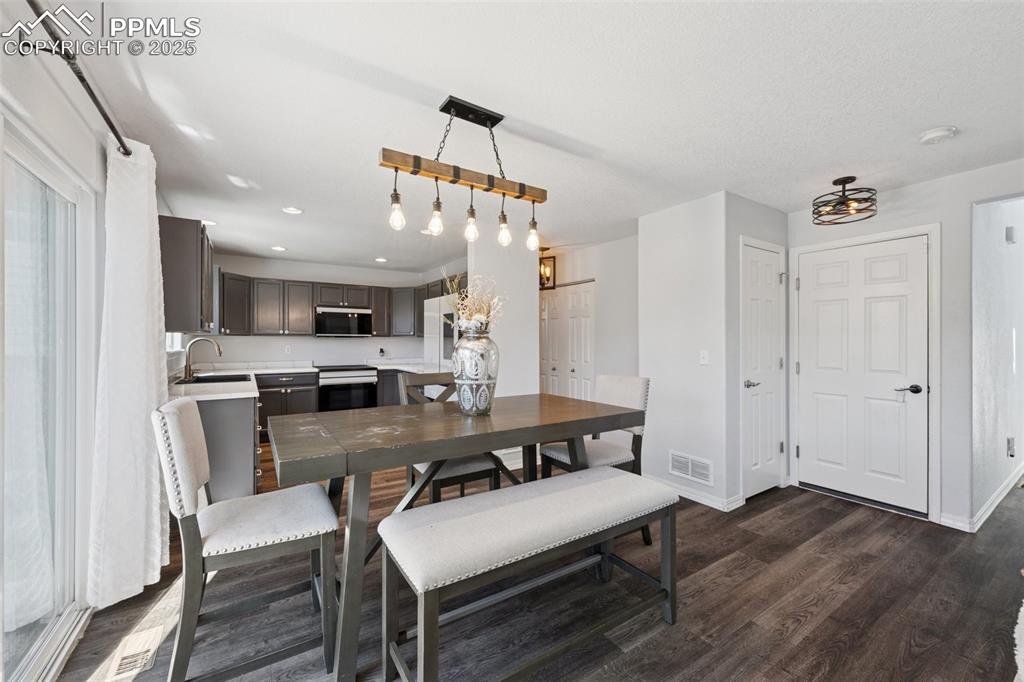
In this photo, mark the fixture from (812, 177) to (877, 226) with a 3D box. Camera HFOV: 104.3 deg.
[{"bbox_3d":[2.389,-1.024,2.860,0.356,0.265,0.356,0,0,-33],"label":"fixture"}]

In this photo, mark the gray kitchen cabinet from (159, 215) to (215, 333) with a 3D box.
[{"bbox_3d":[-2.492,-0.450,3.017,0.330,0.762,0.860,0,0,-33],"label":"gray kitchen cabinet"}]

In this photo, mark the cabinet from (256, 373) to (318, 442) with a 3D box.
[{"bbox_3d":[-3.091,0.863,5.424,0.750,0.880,0.610,0,0,-33],"label":"cabinet"}]

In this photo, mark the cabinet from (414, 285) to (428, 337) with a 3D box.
[{"bbox_3d":[-1.192,-0.449,5.936,0.320,0.752,0.480,0,0,-33],"label":"cabinet"}]

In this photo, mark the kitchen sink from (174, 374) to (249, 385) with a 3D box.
[{"bbox_3d":[-2.995,0.488,4.062,0.520,0.210,0.850,0,0,-33],"label":"kitchen sink"}]

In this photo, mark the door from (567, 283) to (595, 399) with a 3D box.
[{"bbox_3d":[0.852,0.293,5.203,0.040,2.010,0.600,0,0,-35],"label":"door"}]

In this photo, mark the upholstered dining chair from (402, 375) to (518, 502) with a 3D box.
[{"bbox_3d":[-0.390,0.768,2.426,0.460,1.070,0.570,0,0,-33],"label":"upholstered dining chair"}]

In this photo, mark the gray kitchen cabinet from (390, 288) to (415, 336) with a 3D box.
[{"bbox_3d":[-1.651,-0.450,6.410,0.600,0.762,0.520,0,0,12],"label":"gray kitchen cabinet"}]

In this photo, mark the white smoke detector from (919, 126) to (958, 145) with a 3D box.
[{"bbox_3d":[2.340,-1.122,2.180,0.150,0.040,0.150,0,0,-33],"label":"white smoke detector"}]

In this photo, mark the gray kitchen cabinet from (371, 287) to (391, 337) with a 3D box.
[{"bbox_3d":[-2.102,-0.450,6.249,0.300,0.762,0.330,0,0,-33],"label":"gray kitchen cabinet"}]

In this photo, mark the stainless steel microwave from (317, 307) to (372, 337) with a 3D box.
[{"bbox_3d":[-2.523,-0.268,5.914,0.767,0.415,0.410,0,0,-33],"label":"stainless steel microwave"}]

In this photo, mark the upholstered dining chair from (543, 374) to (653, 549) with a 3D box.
[{"bbox_3d":[0.532,0.761,2.554,0.580,1.055,0.455,0,0,-33],"label":"upholstered dining chair"}]

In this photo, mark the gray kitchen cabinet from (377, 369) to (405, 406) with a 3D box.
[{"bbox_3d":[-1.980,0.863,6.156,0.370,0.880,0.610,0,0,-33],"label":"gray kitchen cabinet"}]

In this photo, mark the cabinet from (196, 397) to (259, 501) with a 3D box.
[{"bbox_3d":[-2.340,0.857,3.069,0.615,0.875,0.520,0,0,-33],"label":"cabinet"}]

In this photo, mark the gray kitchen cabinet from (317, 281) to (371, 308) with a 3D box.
[{"bbox_3d":[-2.541,-0.646,5.950,0.765,0.352,0.330,0,0,-33],"label":"gray kitchen cabinet"}]

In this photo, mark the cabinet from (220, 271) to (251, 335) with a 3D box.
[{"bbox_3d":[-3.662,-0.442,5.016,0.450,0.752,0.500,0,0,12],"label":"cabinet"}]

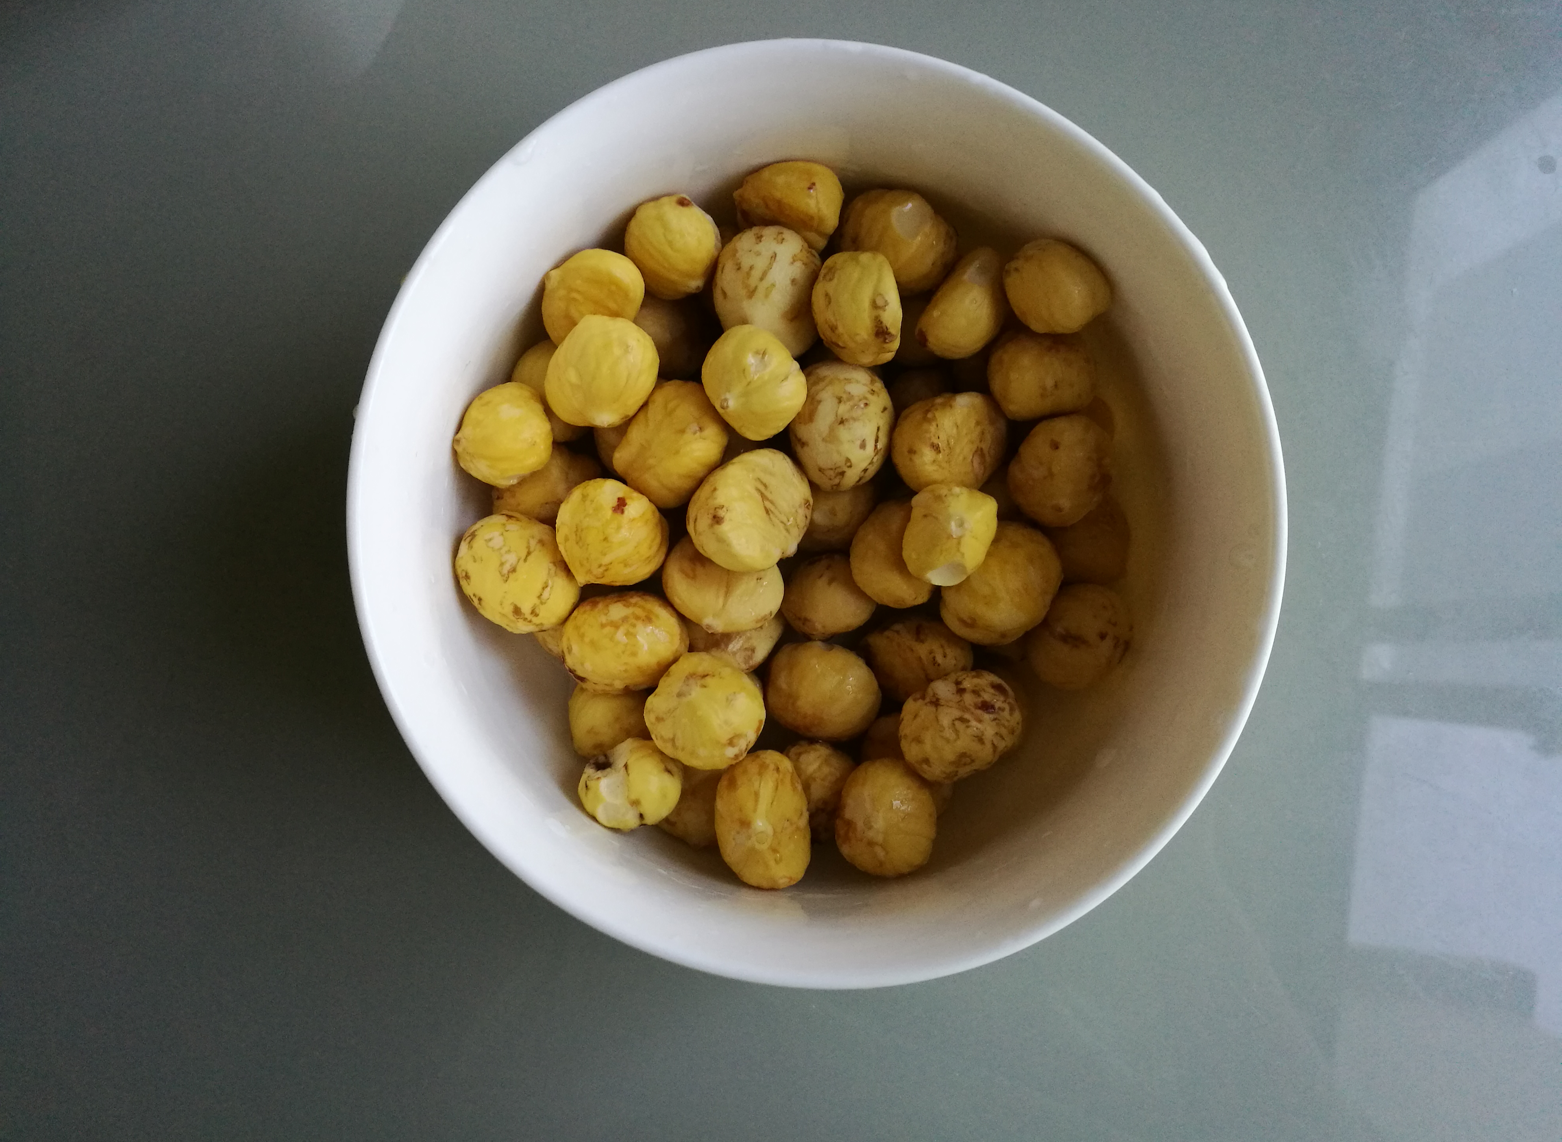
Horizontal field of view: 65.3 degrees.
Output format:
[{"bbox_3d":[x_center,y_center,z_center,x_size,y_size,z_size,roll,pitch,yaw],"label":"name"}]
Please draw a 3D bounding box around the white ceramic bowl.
[{"bbox_3d":[0.005,-0.008,0.234,0.155,0.072,0.155,0,87,-6],"label":"white ceramic bowl"}]

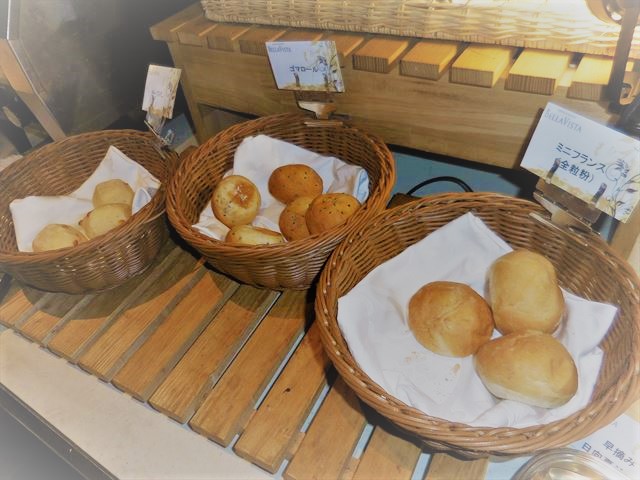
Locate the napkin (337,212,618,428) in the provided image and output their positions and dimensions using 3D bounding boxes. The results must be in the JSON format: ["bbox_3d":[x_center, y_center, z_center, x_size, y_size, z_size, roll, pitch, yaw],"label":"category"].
[{"bbox_3d":[0.136,0.075,0.427,0.214,0.058,0.218,-29,48,-20],"label":"napkin"}]

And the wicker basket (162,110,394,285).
[{"bbox_3d":[-0.045,-0.053,0.566,0.267,0.083,0.267,-4,45,4],"label":"wicker basket"}]

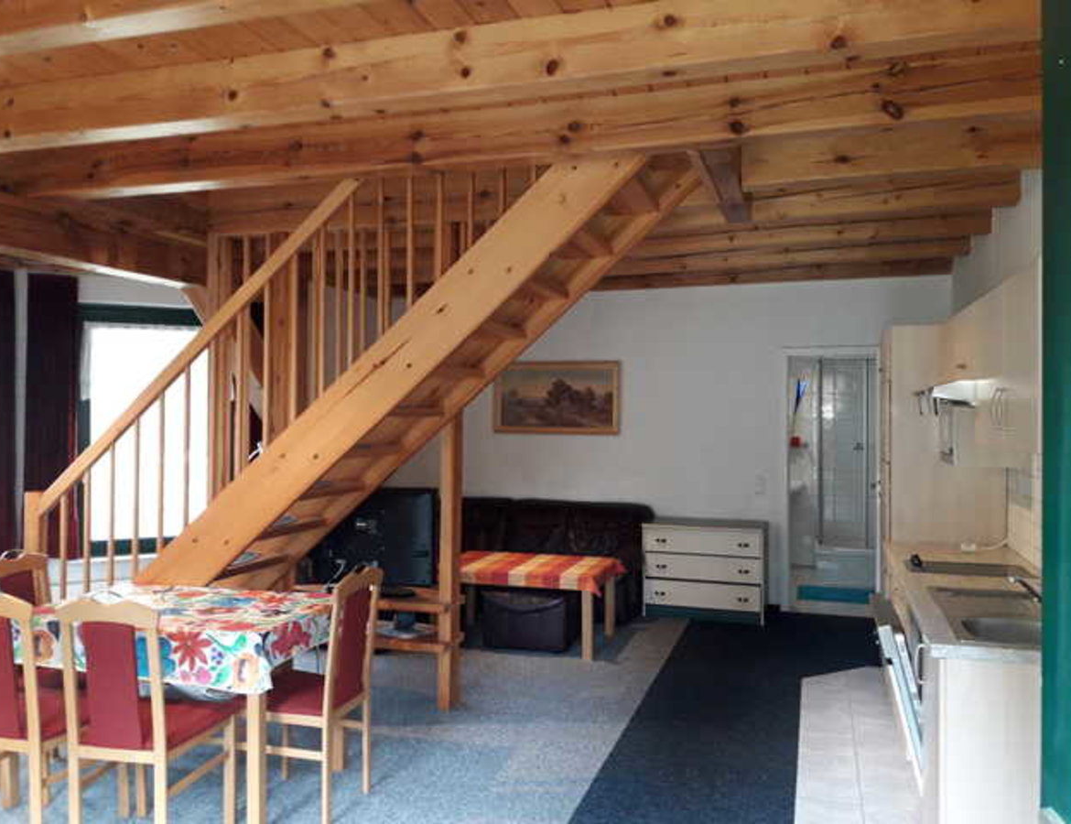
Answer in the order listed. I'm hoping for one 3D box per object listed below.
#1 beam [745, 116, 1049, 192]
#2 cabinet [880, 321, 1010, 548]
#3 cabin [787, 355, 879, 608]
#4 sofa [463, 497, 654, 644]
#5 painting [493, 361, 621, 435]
[{"bbox_3d":[1.534,-1.093,3.806,1.256,0.203,0.136,0,1,18],"label":"beam"},{"bbox_3d":[2.238,0.555,4.919,0.565,2.011,0.672,0,1,18],"label":"cabinet"},{"bbox_3d":[3.041,0.521,8.331,0.816,2.019,0.848,0,1,18],"label":"cabin"},{"bbox_3d":[-0.057,1.126,7.008,1.856,0.816,0.800,0,1,18],"label":"sofa"},{"bbox_3d":[0.161,-0.120,7.344,1.083,0.598,0.040,0,1,18],"label":"painting"}]

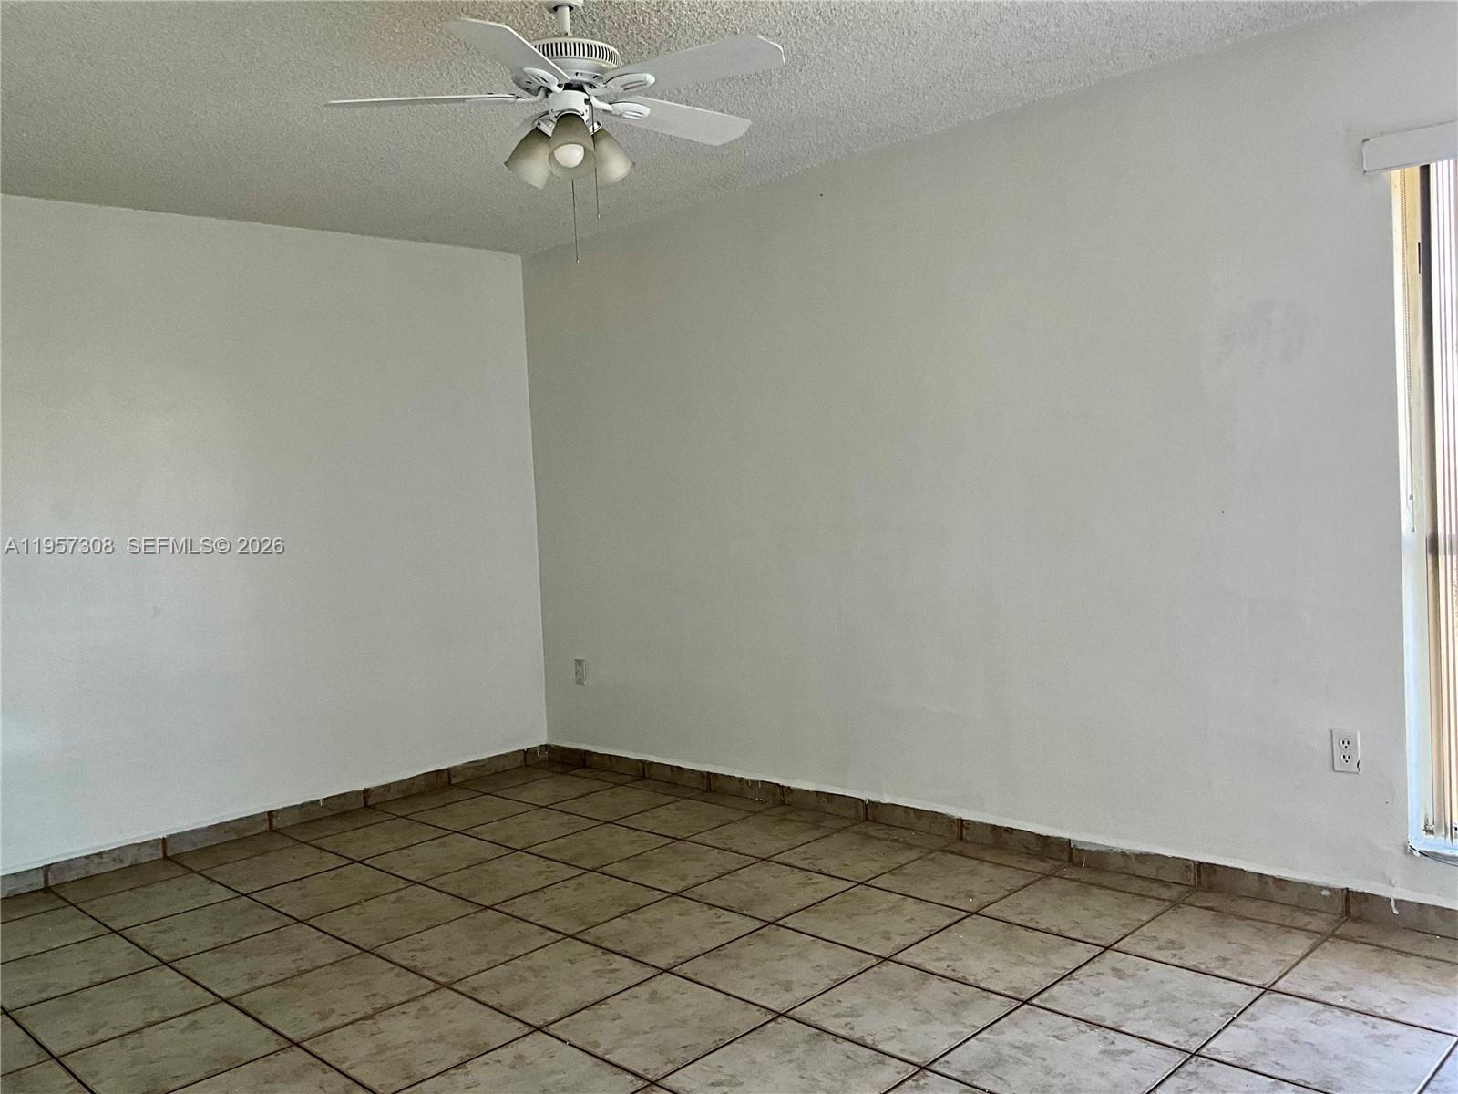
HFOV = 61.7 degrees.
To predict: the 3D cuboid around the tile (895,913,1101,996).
[{"bbox_3d":[0.703,1.071,3.202,0.397,0.010,0.397,0,5,45],"label":"tile"}]

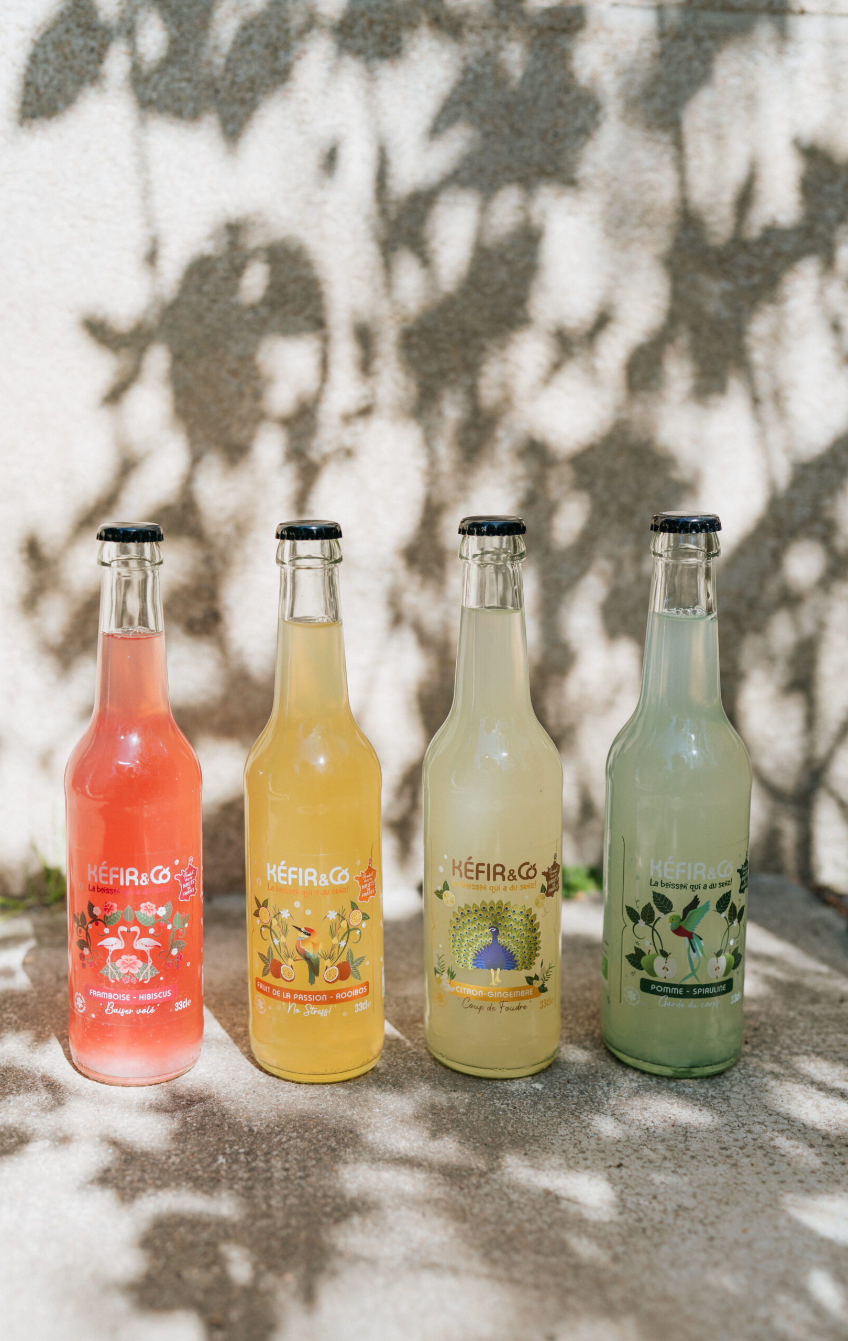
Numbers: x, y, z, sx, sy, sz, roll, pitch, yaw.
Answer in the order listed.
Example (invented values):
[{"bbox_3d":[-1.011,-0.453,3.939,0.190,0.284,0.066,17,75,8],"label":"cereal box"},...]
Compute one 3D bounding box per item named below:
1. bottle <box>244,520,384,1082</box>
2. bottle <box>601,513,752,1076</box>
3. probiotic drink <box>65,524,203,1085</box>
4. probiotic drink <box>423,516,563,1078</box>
[{"bbox_3d":[-0.048,0.055,0.571,0.061,0.238,0.061,0,7,2],"label":"bottle"},{"bbox_3d":[0.111,0.051,0.567,0.061,0.238,0.061,0,7,-4],"label":"bottle"},{"bbox_3d":[-0.127,0.056,0.572,0.061,0.238,0.061,-1,7,-7],"label":"probiotic drink"},{"bbox_3d":[0.030,0.053,0.572,0.061,0.238,0.061,0,7,0],"label":"probiotic drink"}]

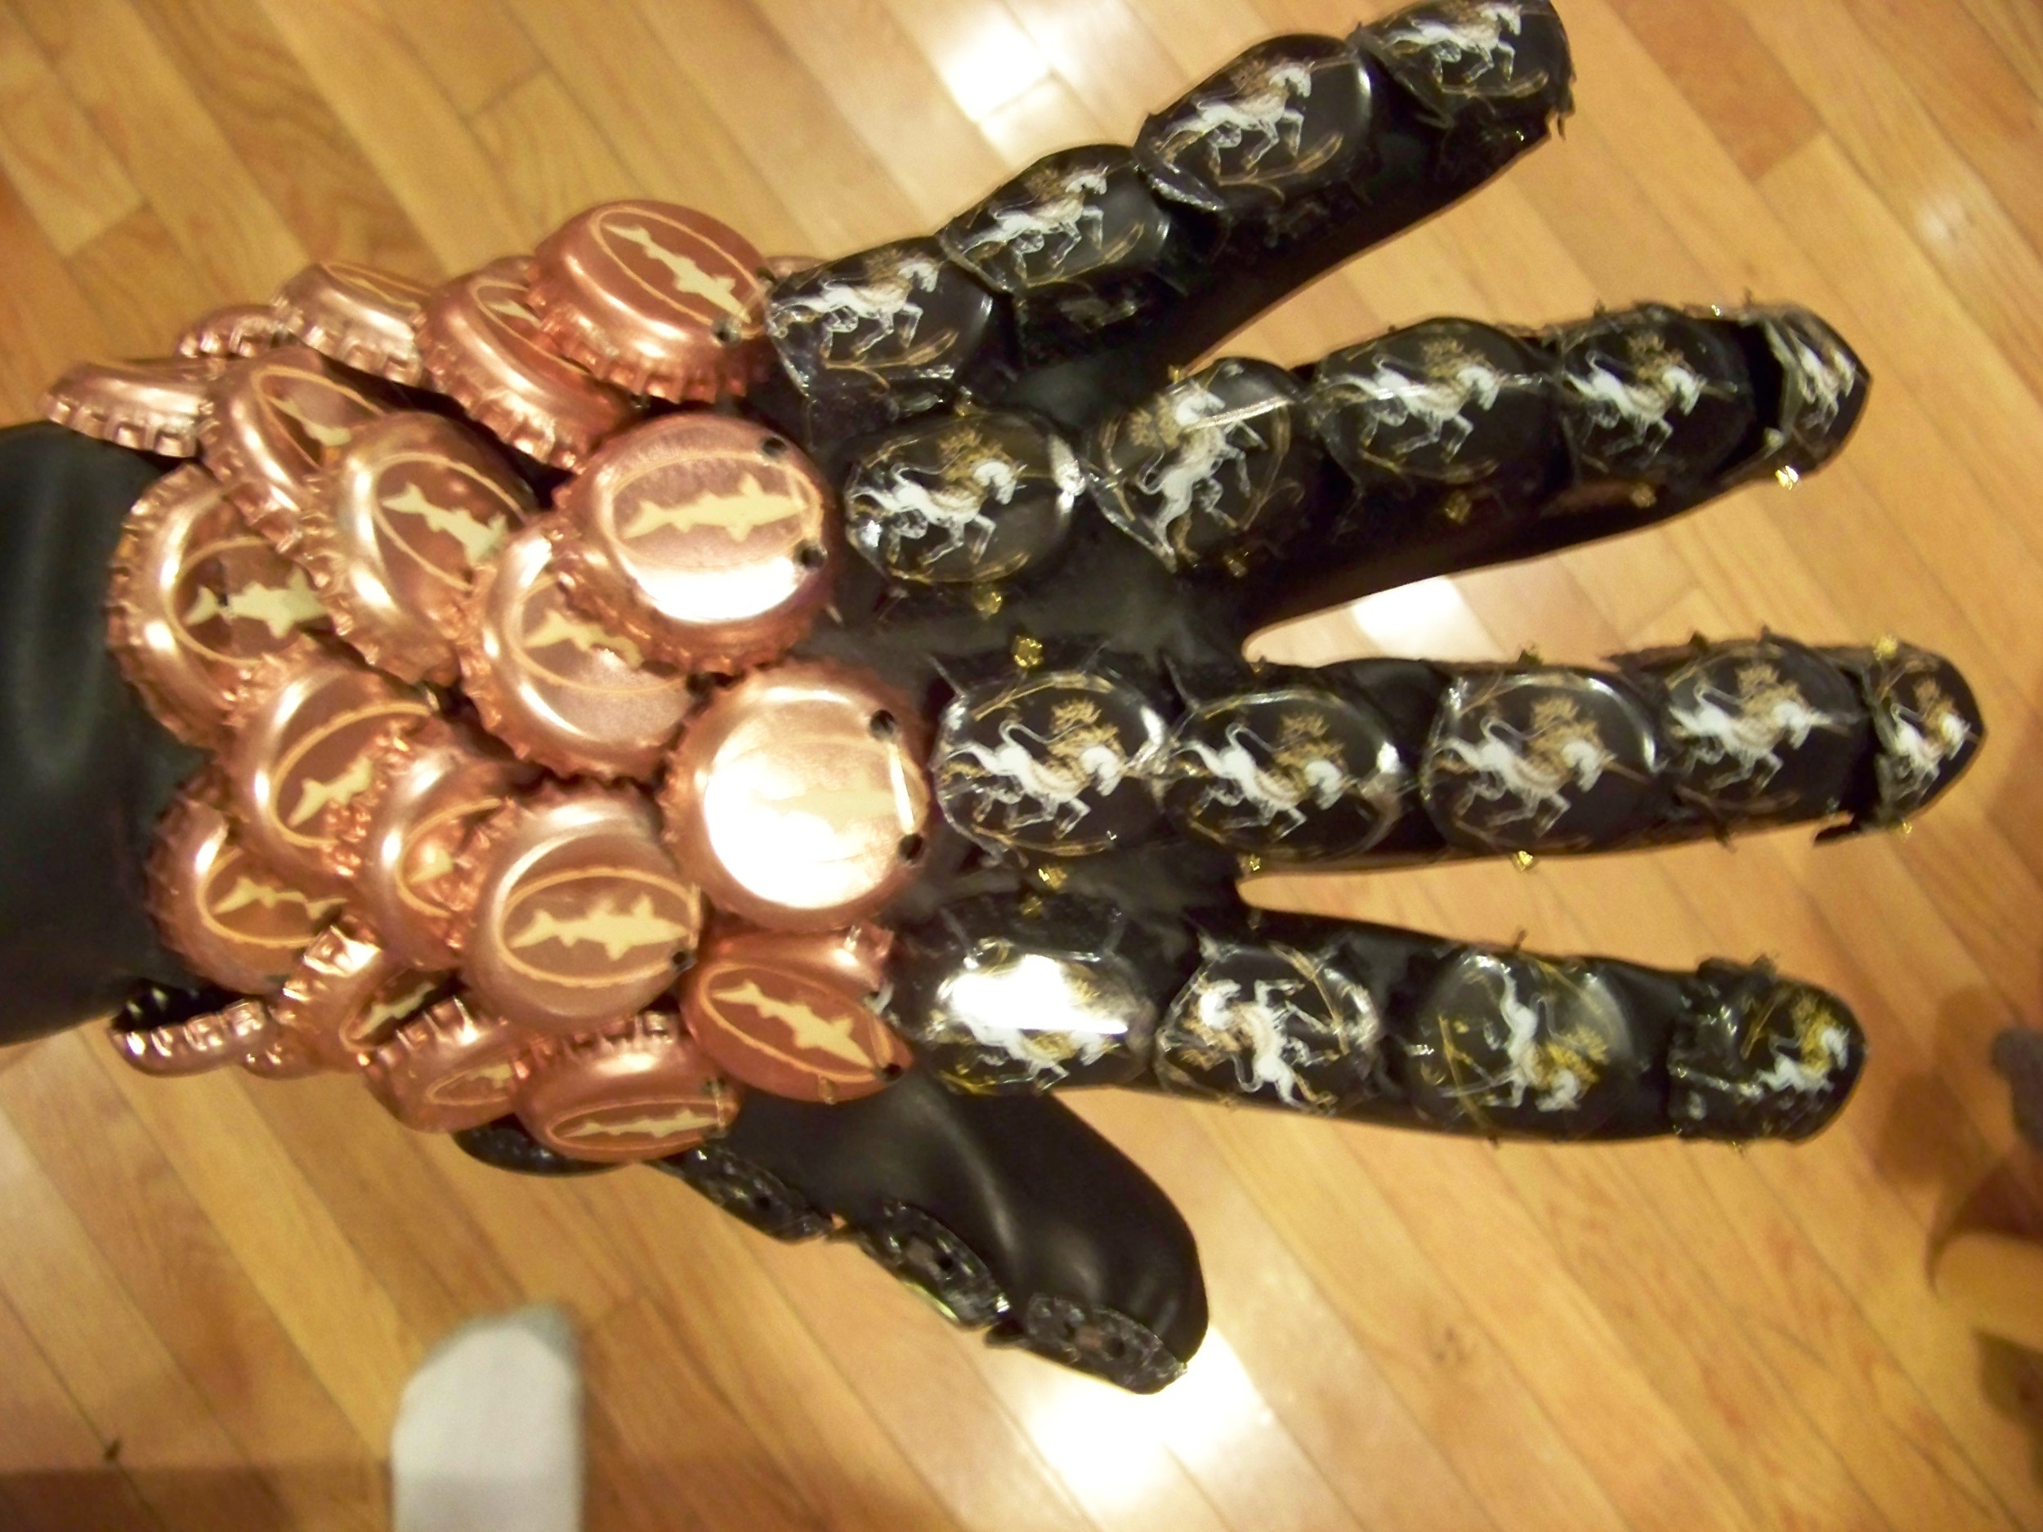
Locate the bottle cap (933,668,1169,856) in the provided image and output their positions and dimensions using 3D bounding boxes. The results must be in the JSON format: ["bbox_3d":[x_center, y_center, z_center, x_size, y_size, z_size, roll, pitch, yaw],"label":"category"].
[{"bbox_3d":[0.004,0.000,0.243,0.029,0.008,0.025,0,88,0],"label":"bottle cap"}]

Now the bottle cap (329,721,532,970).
[{"bbox_3d":[-0.068,0.011,0.253,0.007,0.030,0.030,0,90,37],"label":"bottle cap"}]

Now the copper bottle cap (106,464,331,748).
[{"bbox_3d":[-0.080,-0.017,0.223,0.006,0.030,0.030,1,91,41],"label":"copper bottle cap"}]

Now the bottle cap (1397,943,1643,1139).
[{"bbox_3d":[0.059,0.033,0.250,0.029,0.008,0.025,3,97,-2],"label":"bottle cap"}]

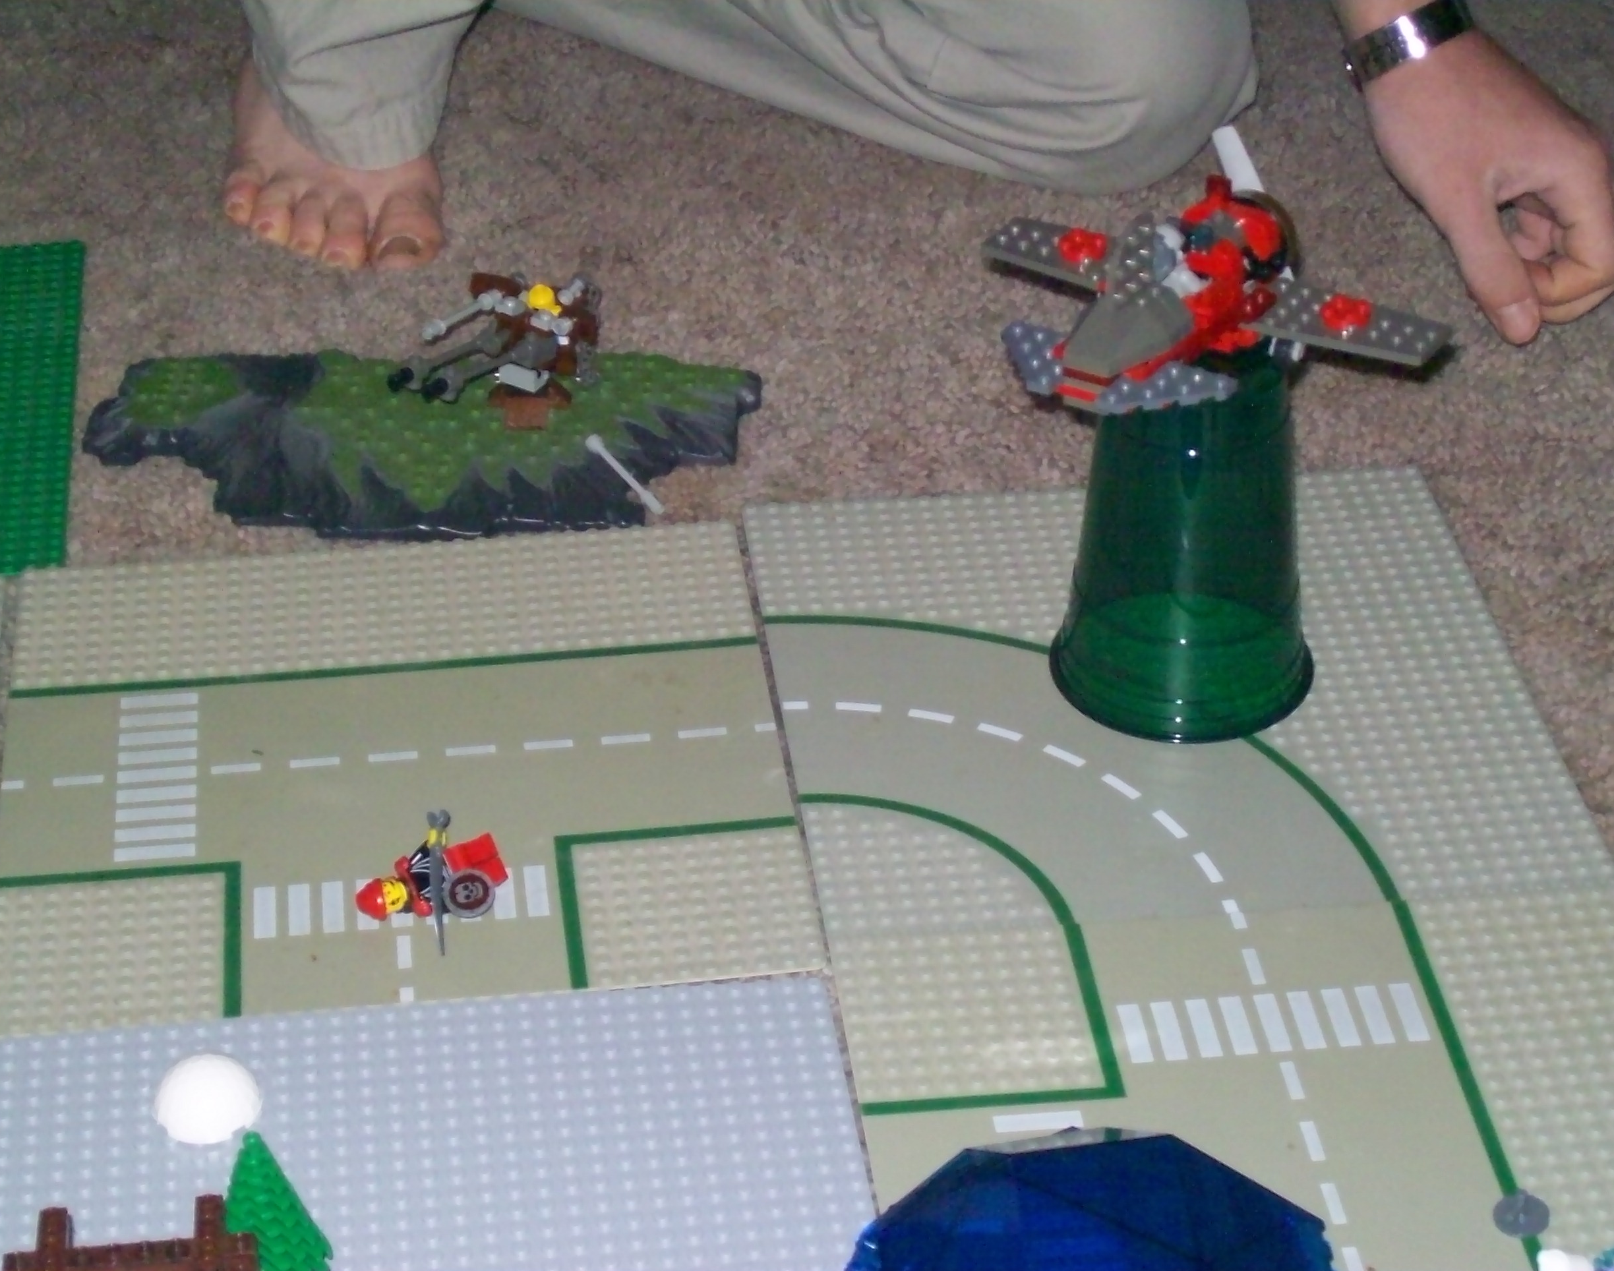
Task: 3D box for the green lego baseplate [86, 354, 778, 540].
[{"bbox_3d":[-0.144,-0.076,1.289,0.254,0.017,0.122,-1,34,-1],"label":"green lego baseplate"}]

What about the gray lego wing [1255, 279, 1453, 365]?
[{"bbox_3d":[0.168,-0.097,1.084,0.070,0.006,0.032,19,38,29],"label":"gray lego wing"}]

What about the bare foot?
[{"bbox_3d":[-0.200,-0.250,1.482,0.098,0.088,0.240,-2,34,-3],"label":"bare foot"}]

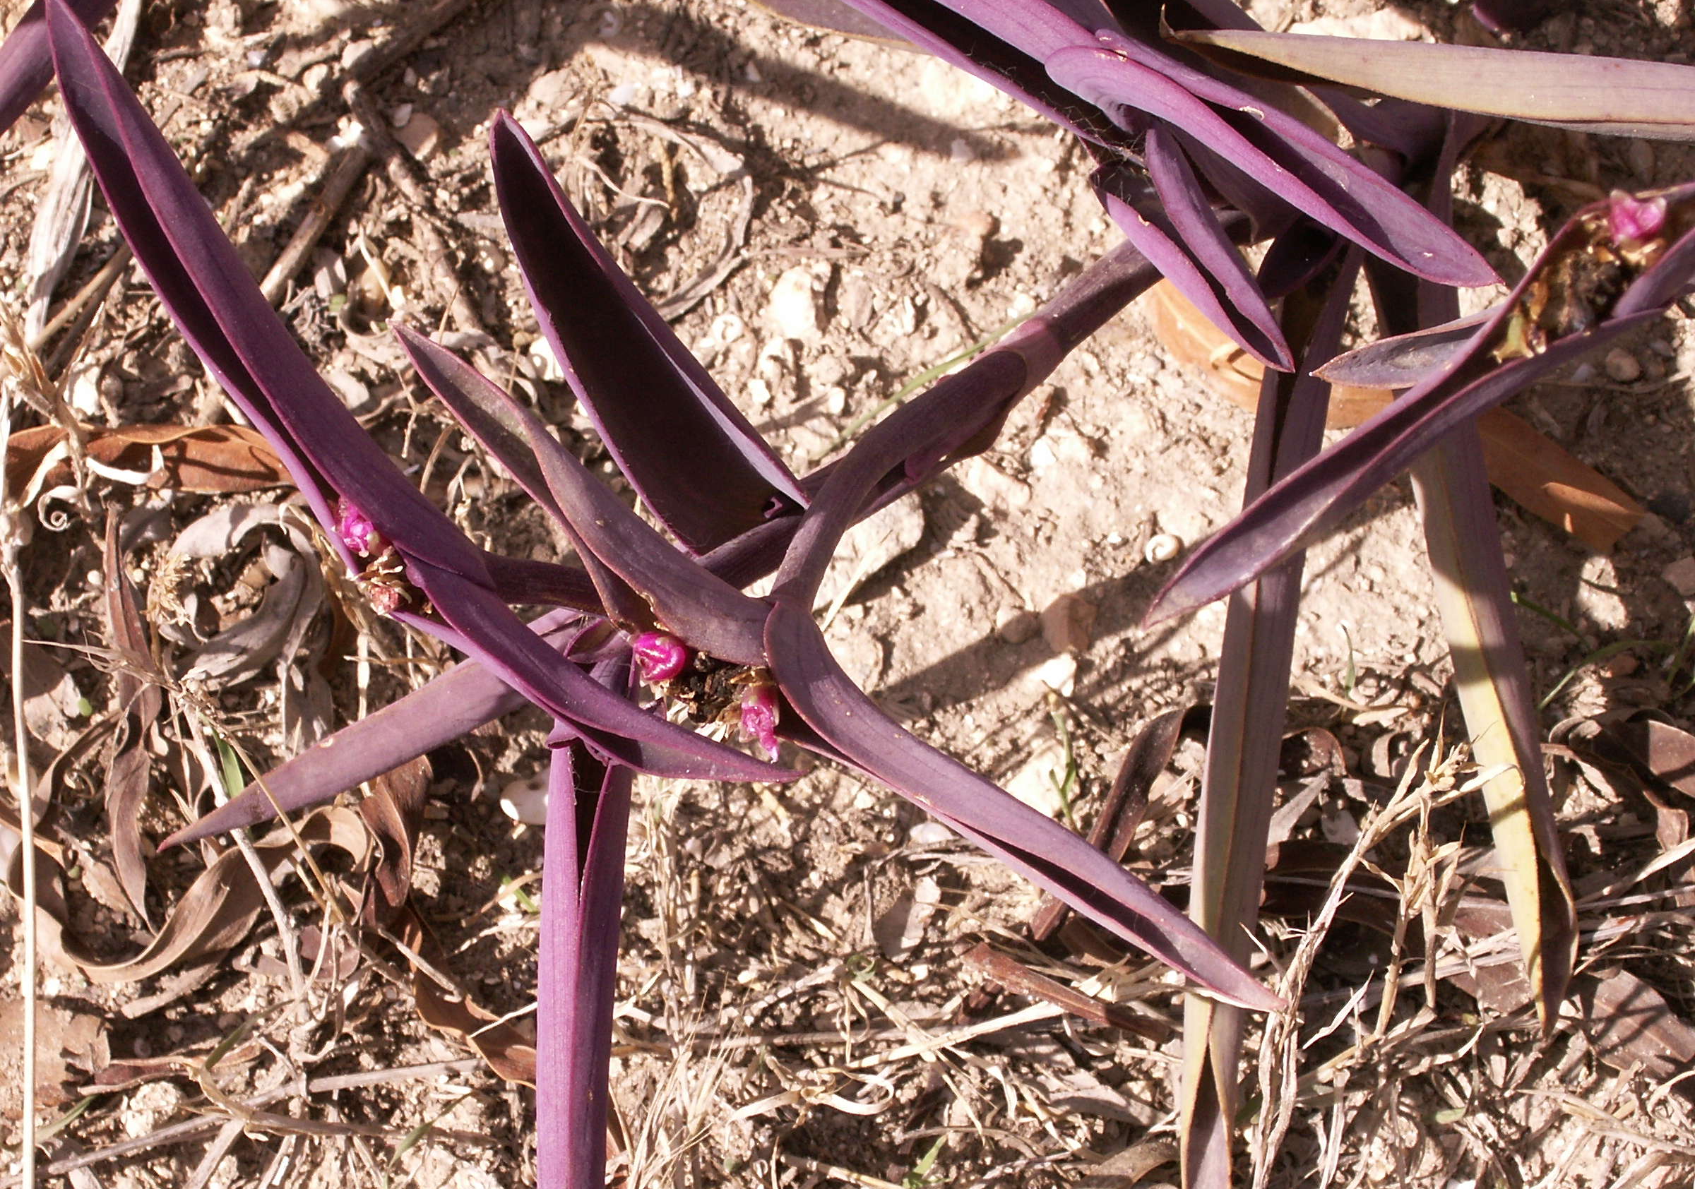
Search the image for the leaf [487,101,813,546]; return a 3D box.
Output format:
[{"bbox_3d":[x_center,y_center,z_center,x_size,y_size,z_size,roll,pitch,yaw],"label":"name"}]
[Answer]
[{"bbox_3d":[-0.036,-0.045,0.505,0.021,0.084,0.013,-31,24,-4],"label":"leaf"}]

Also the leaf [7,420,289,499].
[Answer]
[{"bbox_3d":[-0.122,-0.023,0.535,0.057,0.008,0.011,0,65,0],"label":"leaf"}]

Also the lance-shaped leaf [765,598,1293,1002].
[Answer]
[{"bbox_3d":[0.027,0.034,0.469,0.098,0.015,0.017,40,63,-1],"label":"lance-shaped leaf"}]

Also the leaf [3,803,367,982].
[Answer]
[{"bbox_3d":[-0.108,0.049,0.499,0.059,0.014,0.025,-1,65,0],"label":"leaf"}]

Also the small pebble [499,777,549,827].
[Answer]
[{"bbox_3d":[-0.053,0.035,0.508,0.009,0.007,0.009,0,57,0],"label":"small pebble"}]

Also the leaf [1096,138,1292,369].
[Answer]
[{"bbox_3d":[0.059,-0.056,0.500,0.015,0.013,0.044,-29,75,-18],"label":"leaf"}]

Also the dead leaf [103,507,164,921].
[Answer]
[{"bbox_3d":[-0.122,0.021,0.515,0.009,0.008,0.075,-9,65,-4],"label":"dead leaf"}]

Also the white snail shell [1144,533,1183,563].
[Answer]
[{"bbox_3d":[0.055,-0.008,0.530,0.005,0.004,0.006,0,65,0],"label":"white snail shell"}]

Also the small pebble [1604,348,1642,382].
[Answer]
[{"bbox_3d":[0.143,-0.042,0.560,0.007,0.005,0.006,0,57,0],"label":"small pebble"}]

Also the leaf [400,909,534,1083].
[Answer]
[{"bbox_3d":[-0.059,0.066,0.494,0.010,0.008,0.039,-41,71,-17],"label":"leaf"}]

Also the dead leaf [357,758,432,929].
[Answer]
[{"bbox_3d":[-0.074,0.040,0.497,0.013,0.012,0.030,0,65,0],"label":"dead leaf"}]

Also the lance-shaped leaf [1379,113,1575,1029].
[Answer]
[{"bbox_3d":[0.107,-0.011,0.511,0.017,0.020,0.170,-2,65,-1],"label":"lance-shaped leaf"}]

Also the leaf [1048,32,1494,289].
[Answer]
[{"bbox_3d":[0.069,-0.070,0.485,0.080,0.014,0.017,27,79,6],"label":"leaf"}]

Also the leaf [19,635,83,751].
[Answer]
[{"bbox_3d":[-0.136,0.017,0.519,0.012,0.005,0.021,-7,57,-4],"label":"leaf"}]

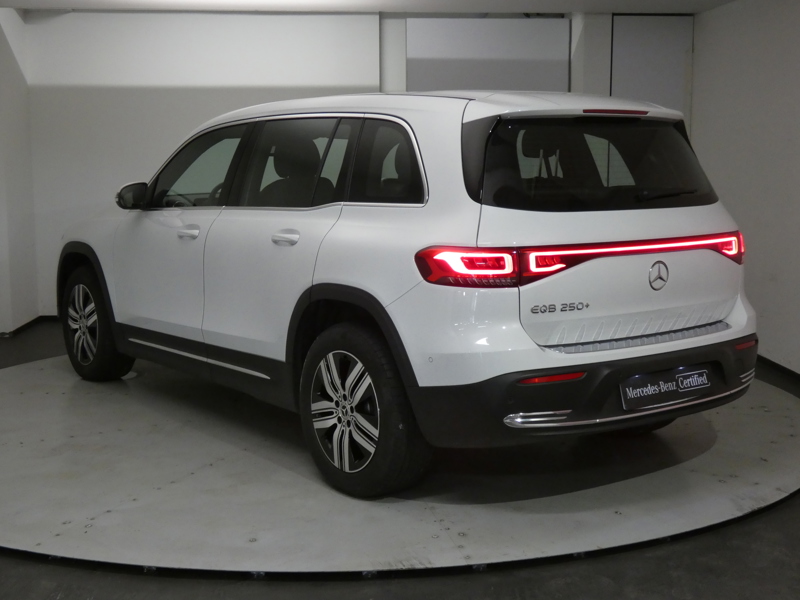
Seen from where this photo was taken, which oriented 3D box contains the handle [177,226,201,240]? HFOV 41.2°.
[{"bbox_3d":[-1.056,-0.325,5.311,0.055,0.057,0.235,-5,9,-37],"label":"handle"}]

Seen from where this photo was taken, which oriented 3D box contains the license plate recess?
[{"bbox_3d":[1.040,0.340,4.123,0.520,0.112,0.020,-5,-5,-37],"label":"license plate recess"}]

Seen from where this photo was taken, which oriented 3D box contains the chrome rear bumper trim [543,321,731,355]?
[{"bbox_3d":[0.997,0.144,4.155,1.080,0.048,0.140,-5,9,-37],"label":"chrome rear bumper trim"}]

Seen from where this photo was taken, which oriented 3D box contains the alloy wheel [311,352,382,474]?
[{"bbox_3d":[-0.153,0.448,4.385,0.190,0.495,0.495,-5,9,-37],"label":"alloy wheel"}]

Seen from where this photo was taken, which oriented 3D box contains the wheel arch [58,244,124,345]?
[{"bbox_3d":[-1.877,-0.050,6.481,0.130,0.600,1.000,-5,9,-37],"label":"wheel arch"}]

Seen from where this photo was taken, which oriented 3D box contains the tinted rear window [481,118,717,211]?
[{"bbox_3d":[0.873,-0.551,4.232,1.400,0.400,0.180,-5,-11,-37],"label":"tinted rear window"}]

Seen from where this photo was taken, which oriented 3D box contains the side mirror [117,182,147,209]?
[{"bbox_3d":[-1.456,-0.570,5.756,0.190,0.155,0.135,-5,9,-37],"label":"side mirror"}]

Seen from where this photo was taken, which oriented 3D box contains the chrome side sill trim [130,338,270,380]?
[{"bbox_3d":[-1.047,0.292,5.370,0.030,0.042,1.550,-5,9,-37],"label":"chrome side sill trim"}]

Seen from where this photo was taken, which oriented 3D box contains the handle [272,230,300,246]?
[{"bbox_3d":[-0.494,-0.264,4.584,0.055,0.057,0.230,-5,9,-37],"label":"handle"}]

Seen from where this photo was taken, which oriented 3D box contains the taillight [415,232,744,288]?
[{"bbox_3d":[0.873,-0.179,4.278,1.720,0.168,0.440,-5,9,-37],"label":"taillight"}]

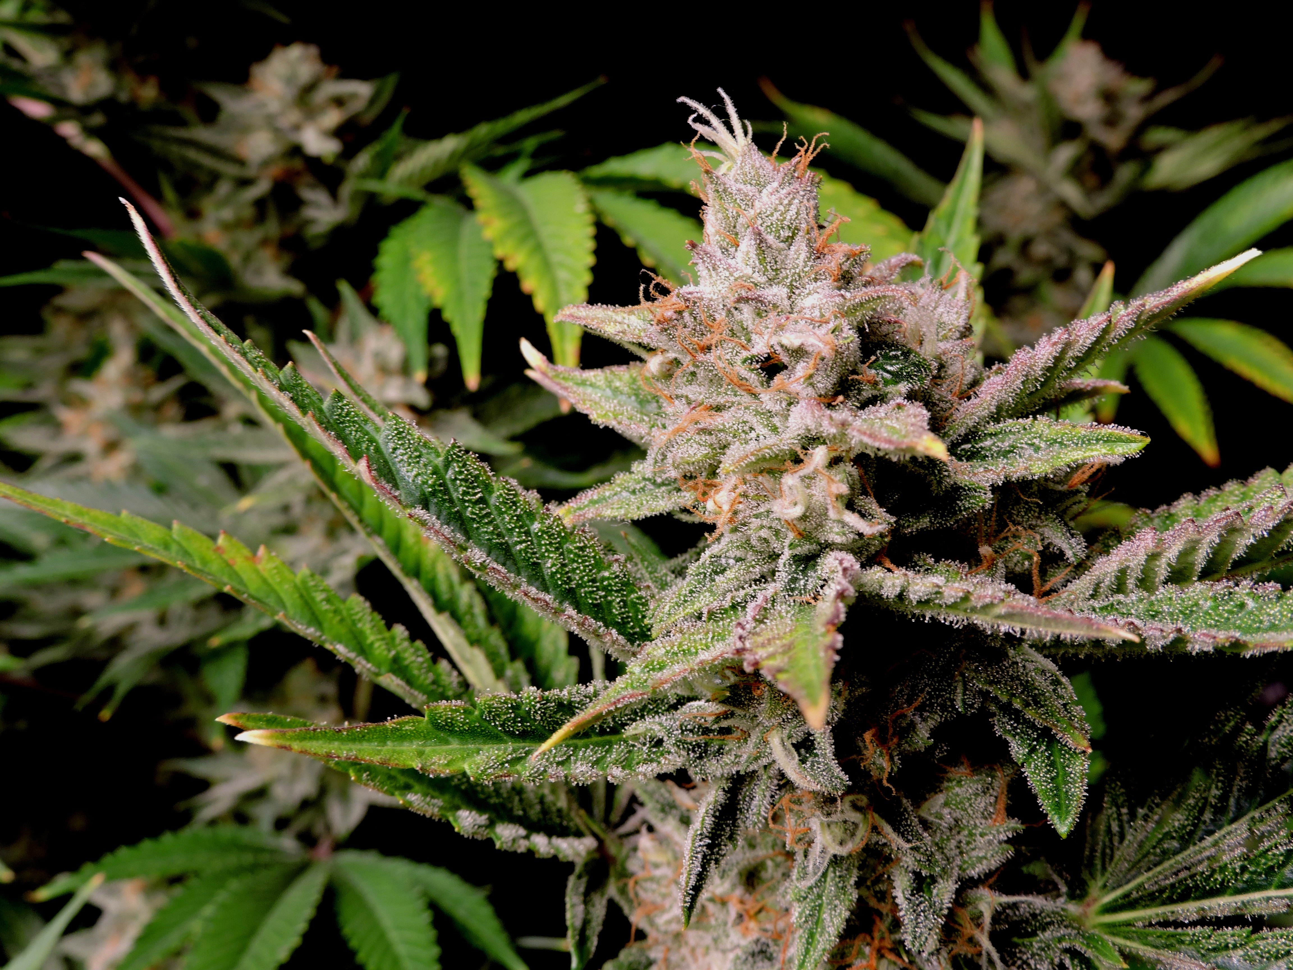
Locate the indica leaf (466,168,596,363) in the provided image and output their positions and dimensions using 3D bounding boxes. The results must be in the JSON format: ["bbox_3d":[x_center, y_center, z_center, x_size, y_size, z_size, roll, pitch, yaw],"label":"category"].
[{"bbox_3d":[-0.029,-0.052,0.380,0.026,0.064,0.012,-10,-18,-6],"label":"indica leaf"}]

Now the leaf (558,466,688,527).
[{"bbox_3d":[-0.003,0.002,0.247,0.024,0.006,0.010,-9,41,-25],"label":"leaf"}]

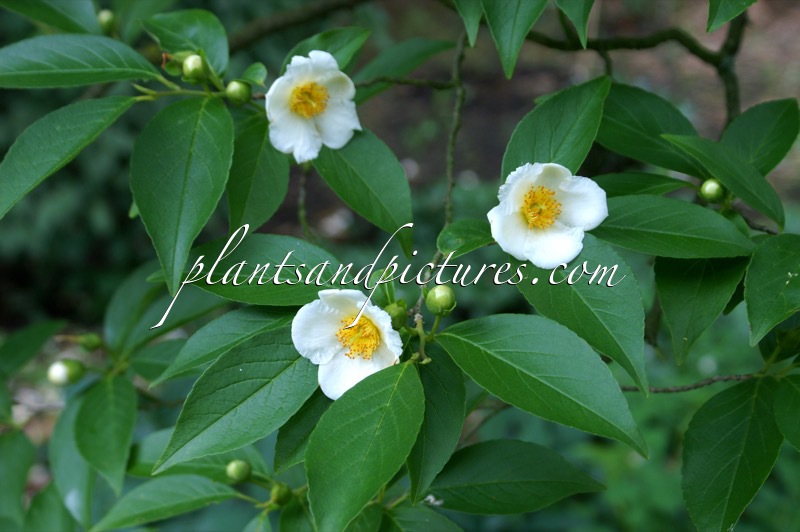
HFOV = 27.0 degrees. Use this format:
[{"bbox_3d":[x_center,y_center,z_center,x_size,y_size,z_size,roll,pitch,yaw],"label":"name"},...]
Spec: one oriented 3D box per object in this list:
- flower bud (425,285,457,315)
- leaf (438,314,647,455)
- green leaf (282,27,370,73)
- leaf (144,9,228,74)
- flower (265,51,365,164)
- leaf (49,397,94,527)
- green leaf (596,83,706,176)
[{"bbox_3d":[0.019,0.016,0.785,0.015,0.015,0.015,3,15,0],"label":"flower bud"},{"bbox_3d":[0.057,0.048,0.675,0.104,0.016,0.042,30,59,17],"label":"leaf"},{"bbox_3d":[-0.032,-0.090,0.725,0.056,0.013,0.032,-31,49,-31],"label":"green leaf"},{"bbox_3d":[-0.091,-0.095,0.715,0.032,0.014,0.052,-33,55,-27],"label":"leaf"},{"bbox_3d":[-0.040,-0.074,0.775,0.046,0.051,0.025,0,-2,-3],"label":"flower"},{"bbox_3d":[-0.169,0.098,0.860,0.031,0.078,0.013,-6,-20,14],"label":"leaf"},{"bbox_3d":[0.118,-0.065,0.830,0.088,0.012,0.038,26,58,-7],"label":"green leaf"}]

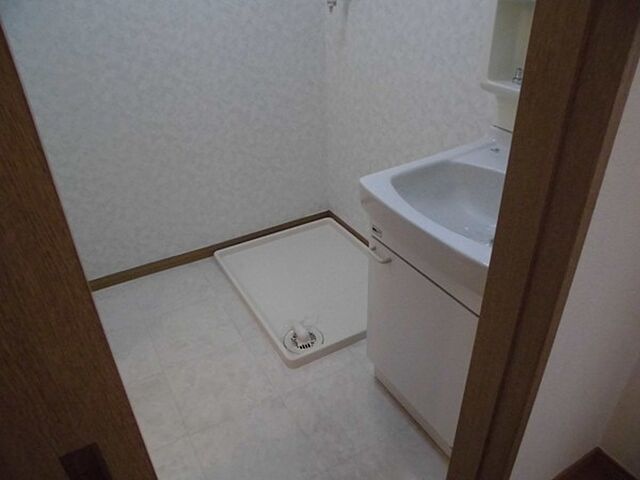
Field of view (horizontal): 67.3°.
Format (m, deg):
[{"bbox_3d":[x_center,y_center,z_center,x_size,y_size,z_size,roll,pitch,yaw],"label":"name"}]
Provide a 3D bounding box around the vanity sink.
[{"bbox_3d":[0.416,-0.040,1.104,0.502,0.212,0.524,-18,35,-24],"label":"vanity sink"}]

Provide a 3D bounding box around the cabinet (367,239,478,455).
[{"bbox_3d":[0.453,0.275,1.308,0.448,0.542,0.508,-18,35,-24],"label":"cabinet"}]

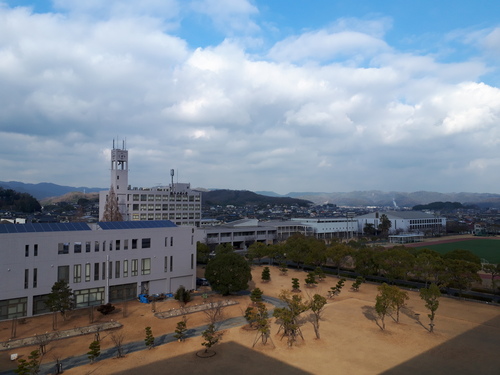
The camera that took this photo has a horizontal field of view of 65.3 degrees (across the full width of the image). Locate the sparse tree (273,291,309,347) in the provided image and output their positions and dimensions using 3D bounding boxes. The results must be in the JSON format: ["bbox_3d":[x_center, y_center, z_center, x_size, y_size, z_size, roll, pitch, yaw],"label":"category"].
[{"bbox_3d":[5.010,16.080,48.080,4.360,6.440,4.360,0,-3,0],"label":"sparse tree"}]

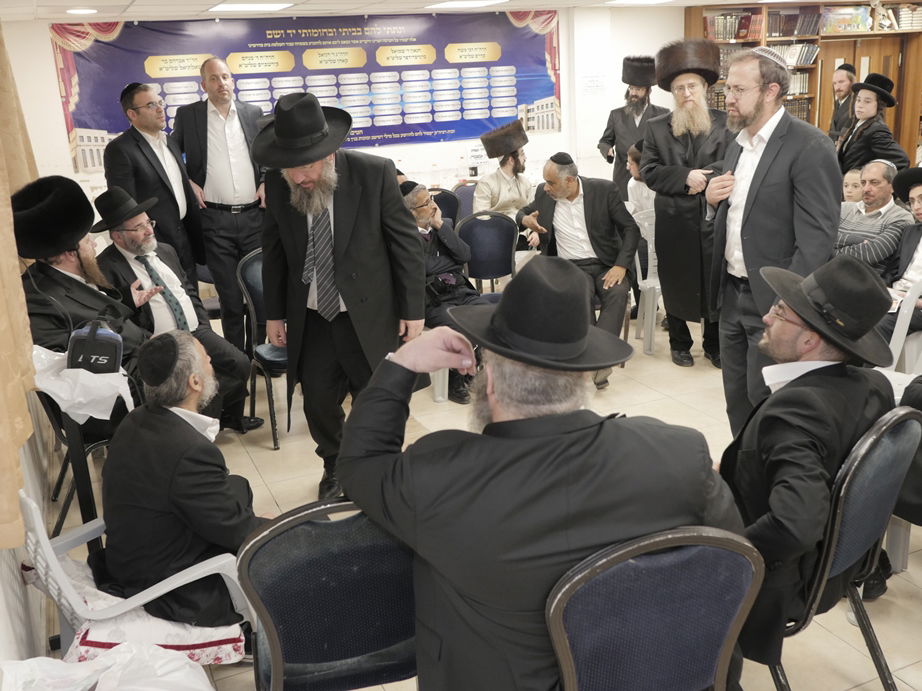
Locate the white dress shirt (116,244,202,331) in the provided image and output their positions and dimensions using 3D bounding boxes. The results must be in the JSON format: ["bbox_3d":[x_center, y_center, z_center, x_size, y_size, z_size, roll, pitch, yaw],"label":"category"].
[{"bbox_3d":[-1.519,-0.284,4.250,0.290,0.520,0.410,-11,9,34],"label":"white dress shirt"}]

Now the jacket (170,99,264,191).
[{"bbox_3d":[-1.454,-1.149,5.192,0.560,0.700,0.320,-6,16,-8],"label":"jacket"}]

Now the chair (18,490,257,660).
[{"bbox_3d":[-0.966,0.644,2.567,0.550,0.680,0.560,-12,18,-29],"label":"chair"}]

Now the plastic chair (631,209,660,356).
[{"bbox_3d":[1.416,-0.438,5.652,0.480,0.860,0.520,-1,16,7],"label":"plastic chair"}]

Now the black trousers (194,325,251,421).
[{"bbox_3d":[-1.364,0.148,4.416,0.570,0.560,0.410,10,20,38],"label":"black trousers"}]

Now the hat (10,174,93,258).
[{"bbox_3d":[-1.796,-0.559,3.720,0.380,0.200,0.370,-19,19,-21],"label":"hat"}]

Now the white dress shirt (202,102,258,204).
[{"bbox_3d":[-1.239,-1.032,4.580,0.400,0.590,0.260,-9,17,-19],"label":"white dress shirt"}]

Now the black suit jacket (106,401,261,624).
[{"bbox_3d":[-0.837,0.432,2.542,0.460,0.600,0.480,-13,19,-31],"label":"black suit jacket"}]

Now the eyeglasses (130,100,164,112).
[{"bbox_3d":[-1.642,-1.248,4.450,0.140,0.045,0.140,2,17,19],"label":"eyeglasses"}]

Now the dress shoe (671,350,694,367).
[{"bbox_3d":[1.379,0.036,5.280,0.110,0.110,0.300,-2,16,4],"label":"dress shoe"}]

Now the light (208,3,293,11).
[{"bbox_3d":[-1.766,-2.851,7.196,0.600,0.050,0.520,-10,17,-22],"label":"light"}]

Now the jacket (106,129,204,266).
[{"bbox_3d":[-1.646,-0.777,4.588,0.340,0.760,0.500,7,19,31],"label":"jacket"}]

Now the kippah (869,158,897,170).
[{"bbox_3d":[2.170,-0.925,4.367,0.150,0.045,0.150,20,2,-33],"label":"kippah"}]

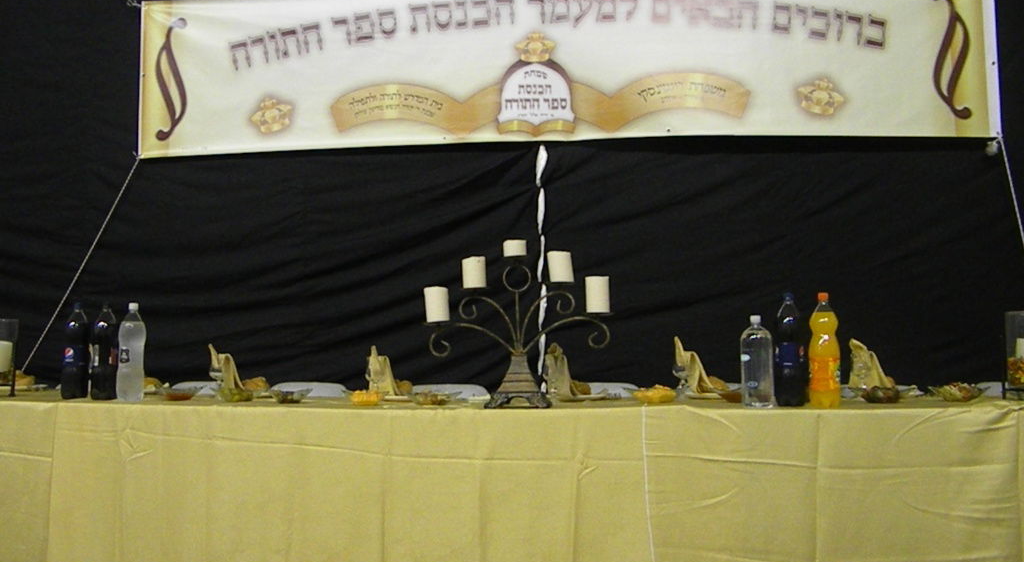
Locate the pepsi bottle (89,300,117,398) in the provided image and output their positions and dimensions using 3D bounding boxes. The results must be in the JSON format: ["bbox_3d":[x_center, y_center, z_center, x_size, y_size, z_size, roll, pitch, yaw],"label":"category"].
[{"bbox_3d":[-1.371,0.235,2.790,0.090,0.332,0.090,-1,-3,10],"label":"pepsi bottle"}]

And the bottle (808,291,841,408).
[{"bbox_3d":[0.898,0.199,2.385,0.090,0.333,0.090,-1,-3,10],"label":"bottle"}]

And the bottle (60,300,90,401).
[{"bbox_3d":[-1.447,0.230,2.750,0.089,0.322,0.089,1,-4,-20],"label":"bottle"}]

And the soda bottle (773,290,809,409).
[{"bbox_3d":[0.797,0.196,2.370,0.093,0.322,0.093,-1,-4,9],"label":"soda bottle"}]

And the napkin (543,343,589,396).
[{"bbox_3d":[0.185,0.295,2.790,0.135,0.185,0.120,-1,-4,9],"label":"napkin"}]

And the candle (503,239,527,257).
[{"bbox_3d":[0.009,-0.099,2.530,0.071,0.051,0.071,0,-3,0],"label":"candle"}]

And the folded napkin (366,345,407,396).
[{"bbox_3d":[-0.432,0.309,2.860,0.115,0.172,0.110,-1,-4,9],"label":"folded napkin"}]

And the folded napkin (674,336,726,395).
[{"bbox_3d":[0.617,0.275,2.720,0.155,0.195,0.120,-1,-4,9],"label":"folded napkin"}]

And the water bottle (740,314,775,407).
[{"bbox_3d":[0.698,0.225,2.360,0.093,0.262,0.093,-1,-4,9],"label":"water bottle"}]

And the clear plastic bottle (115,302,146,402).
[{"bbox_3d":[-1.270,0.235,2.765,0.090,0.334,0.090,-1,-3,10],"label":"clear plastic bottle"}]

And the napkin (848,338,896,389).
[{"bbox_3d":[1.141,0.265,2.630,0.140,0.170,0.110,-1,-3,10],"label":"napkin"}]

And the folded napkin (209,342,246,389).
[{"bbox_3d":[-0.979,0.298,2.840,0.110,0.165,0.105,-1,-3,10],"label":"folded napkin"}]

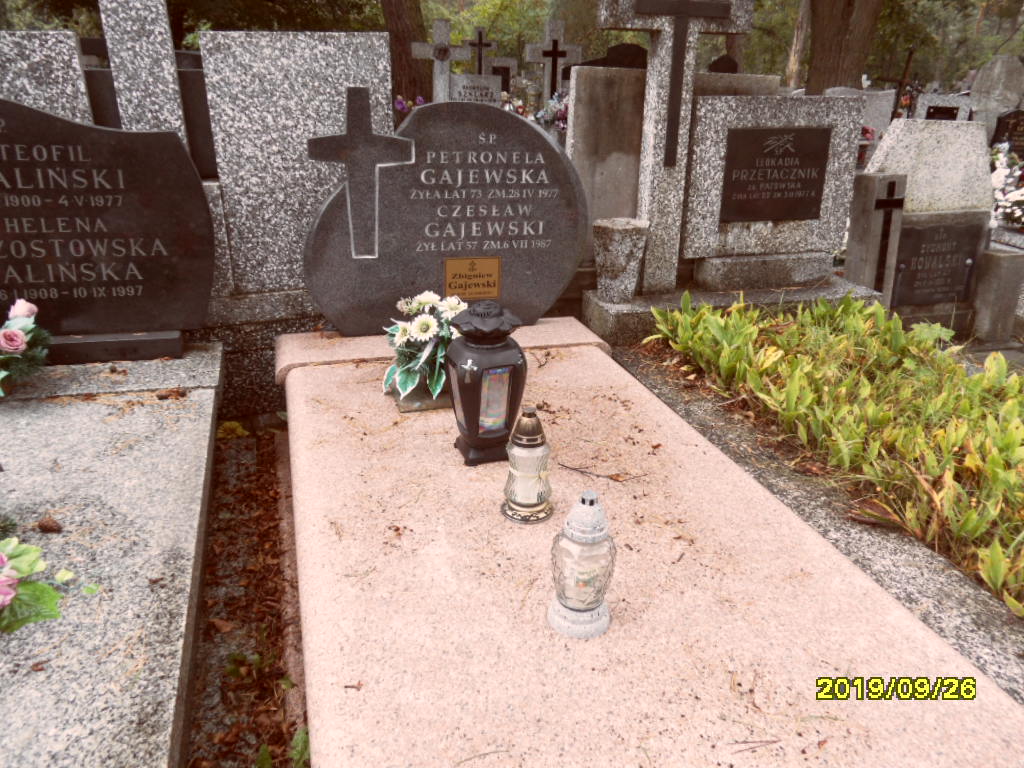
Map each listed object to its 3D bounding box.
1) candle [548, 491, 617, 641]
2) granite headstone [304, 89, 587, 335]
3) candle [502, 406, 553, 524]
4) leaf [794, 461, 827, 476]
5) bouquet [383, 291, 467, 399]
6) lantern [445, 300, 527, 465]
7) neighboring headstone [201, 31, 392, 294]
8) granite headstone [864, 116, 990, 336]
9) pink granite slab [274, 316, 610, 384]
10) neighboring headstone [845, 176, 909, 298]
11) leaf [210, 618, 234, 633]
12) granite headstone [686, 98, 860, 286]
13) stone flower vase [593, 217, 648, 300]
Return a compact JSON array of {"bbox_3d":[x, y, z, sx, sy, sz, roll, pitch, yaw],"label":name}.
[{"bbox_3d":[0.111,0.269,1.073,0.103,0.240,0.103,1,24,-1],"label":"candle"},{"bbox_3d":[-0.198,-0.537,2.259,0.888,0.745,0.070,-5,24,-12],"label":"granite headstone"},{"bbox_3d":[0.032,0.150,1.365,0.099,0.225,0.099,0,23,0],"label":"candle"},{"bbox_3d":[0.802,0.222,1.898,0.070,0.020,0.050,-6,24,-15],"label":"leaf"},{"bbox_3d":[-0.222,-0.103,1.800,0.195,0.225,0.180,-5,25,-15],"label":"bouquet"},{"bbox_3d":[-0.050,-0.008,1.556,0.150,0.342,0.150,-5,25,-15],"label":"lantern"},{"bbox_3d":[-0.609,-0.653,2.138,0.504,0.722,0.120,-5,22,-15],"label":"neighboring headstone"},{"bbox_3d":[1.991,-0.759,3.378,0.620,0.979,0.220,-5,22,-15],"label":"granite headstone"},{"bbox_3d":[-0.228,-0.111,2.283,1.000,0.058,0.290,-5,24,-12],"label":"pink granite slab"},{"bbox_3d":[1.700,-0.640,3.350,0.162,0.670,0.145,-6,19,-15],"label":"neighboring headstone"},{"bbox_3d":[-0.596,0.492,1.458,0.047,0.013,0.034,-5,22,-15],"label":"leaf"},{"bbox_3d":[0.908,-0.705,2.608,0.667,0.648,0.150,-5,22,-15],"label":"granite headstone"},{"bbox_3d":[0.402,-0.460,2.674,0.208,0.285,0.208,-5,21,-16],"label":"stone flower vase"}]

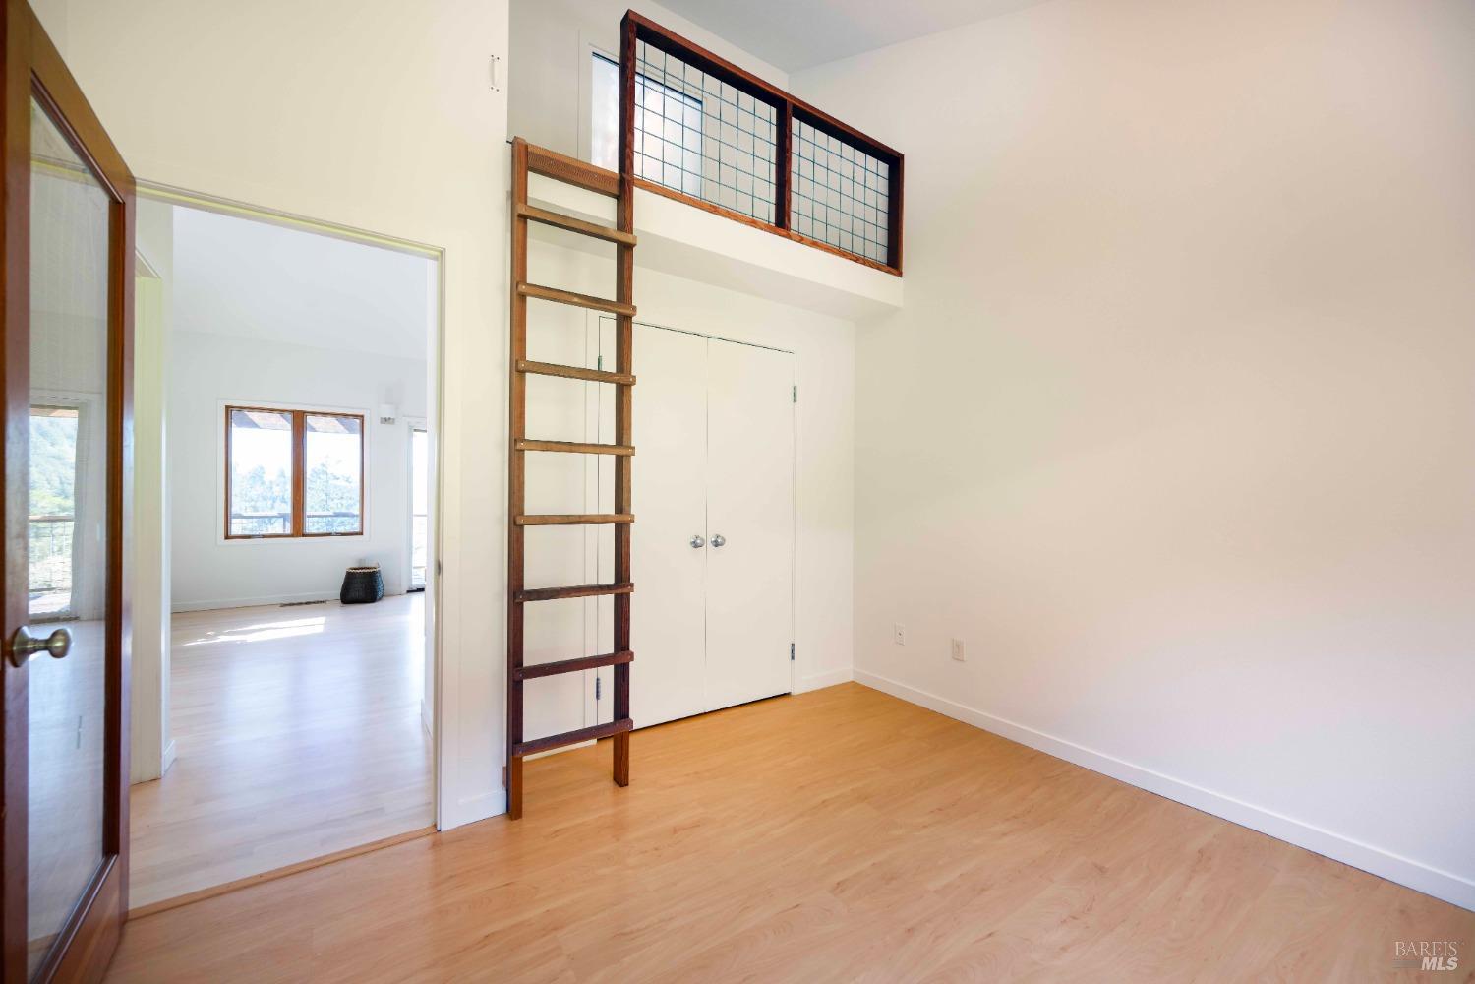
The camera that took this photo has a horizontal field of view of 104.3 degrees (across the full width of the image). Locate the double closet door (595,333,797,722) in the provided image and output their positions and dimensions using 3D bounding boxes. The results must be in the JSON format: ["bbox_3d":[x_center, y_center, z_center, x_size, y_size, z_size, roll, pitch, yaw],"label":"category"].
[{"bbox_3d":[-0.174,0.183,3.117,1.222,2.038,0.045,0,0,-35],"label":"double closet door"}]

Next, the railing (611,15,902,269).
[{"bbox_3d":[0.248,-1.649,2.950,1.772,0.733,0.090,0,0,-35],"label":"railing"}]

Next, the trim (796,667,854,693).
[{"bbox_3d":[0.561,1.189,3.596,0.494,0.084,0.016,0,0,-35],"label":"trim"}]

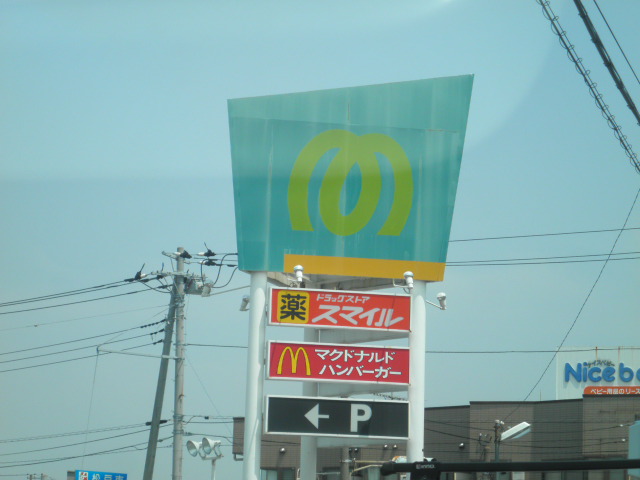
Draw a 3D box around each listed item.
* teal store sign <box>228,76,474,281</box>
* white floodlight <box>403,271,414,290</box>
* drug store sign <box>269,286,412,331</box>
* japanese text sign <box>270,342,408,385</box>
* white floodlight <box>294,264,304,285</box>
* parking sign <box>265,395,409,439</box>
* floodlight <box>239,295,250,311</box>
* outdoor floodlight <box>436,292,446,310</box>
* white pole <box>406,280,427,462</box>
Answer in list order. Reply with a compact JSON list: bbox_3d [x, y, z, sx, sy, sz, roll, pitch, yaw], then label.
[{"bbox_3d":[0.316,-1.036,39.526,4.662,4.004,3.000,3,-11,-9],"label":"teal store sign"},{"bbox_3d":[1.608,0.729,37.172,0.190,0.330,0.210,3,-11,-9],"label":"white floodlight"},{"bbox_3d":[0.371,1.299,37.779,2.681,0.678,0.200,3,-11,-9],"label":"drug store sign"},{"bbox_3d":[0.342,2.273,37.601,2.667,0.680,0.200,3,-11,-9],"label":"japanese text sign"},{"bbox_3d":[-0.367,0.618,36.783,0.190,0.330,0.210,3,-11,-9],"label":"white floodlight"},{"bbox_3d":[0.318,3.257,37.421,2.678,0.684,0.200,3,-11,-9],"label":"parking sign"},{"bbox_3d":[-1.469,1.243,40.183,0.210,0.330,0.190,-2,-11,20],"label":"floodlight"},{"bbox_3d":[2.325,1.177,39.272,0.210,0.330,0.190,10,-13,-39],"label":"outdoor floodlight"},{"bbox_3d":[1.721,4.259,37.545,0.300,7.130,0.300,3,-11,-9],"label":"white pole"}]

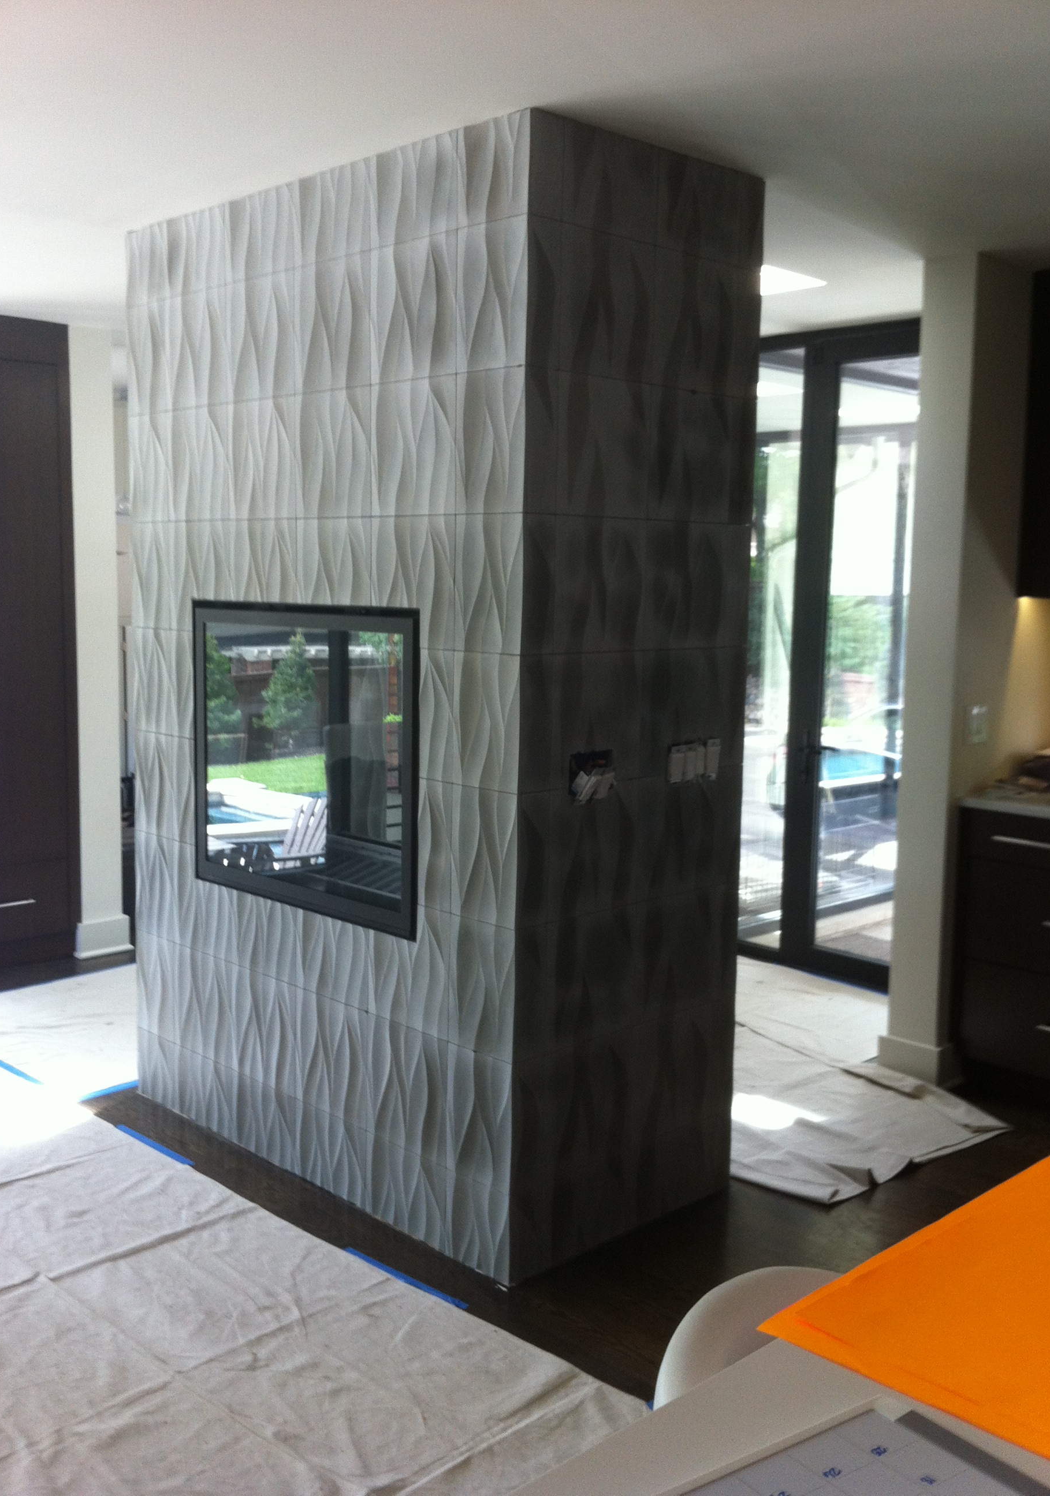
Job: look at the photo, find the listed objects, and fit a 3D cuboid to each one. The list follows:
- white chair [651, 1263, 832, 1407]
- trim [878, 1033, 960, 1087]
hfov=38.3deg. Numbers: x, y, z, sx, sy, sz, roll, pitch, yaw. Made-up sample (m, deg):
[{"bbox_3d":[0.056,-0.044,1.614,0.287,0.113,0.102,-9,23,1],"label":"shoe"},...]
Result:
[{"bbox_3d":[0.462,1.029,1.662,0.480,0.810,0.530,-4,8,-35],"label":"white chair"},{"bbox_3d":[1.273,1.002,4.865,0.140,0.136,0.221,-5,9,-43],"label":"trim"}]

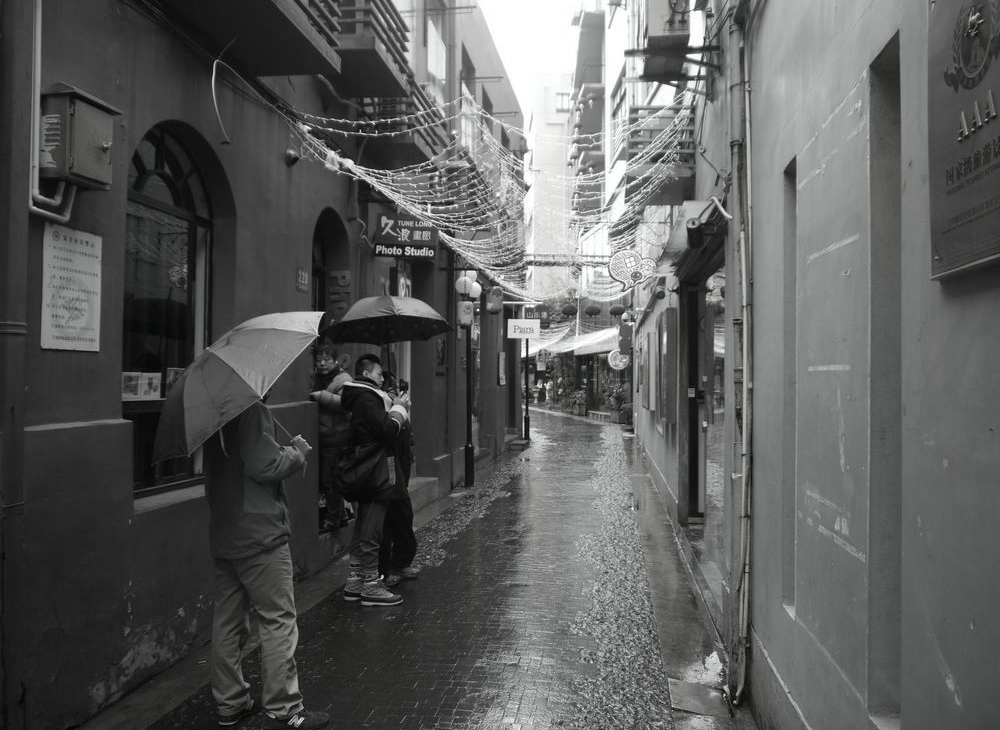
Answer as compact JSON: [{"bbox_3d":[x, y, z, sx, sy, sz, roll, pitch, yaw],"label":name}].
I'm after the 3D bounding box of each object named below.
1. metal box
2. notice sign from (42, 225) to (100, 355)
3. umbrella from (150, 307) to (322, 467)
[{"bbox_3d":[-1.951,-1.065,3.763,0.182,0.496,0.348,0,-1,11],"label":"metal box"},{"bbox_3d":[-2.016,-0.357,3.847,0.025,0.571,0.389,0,-1,11],"label":"notice sign"},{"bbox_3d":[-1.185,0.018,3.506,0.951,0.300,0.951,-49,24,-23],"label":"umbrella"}]

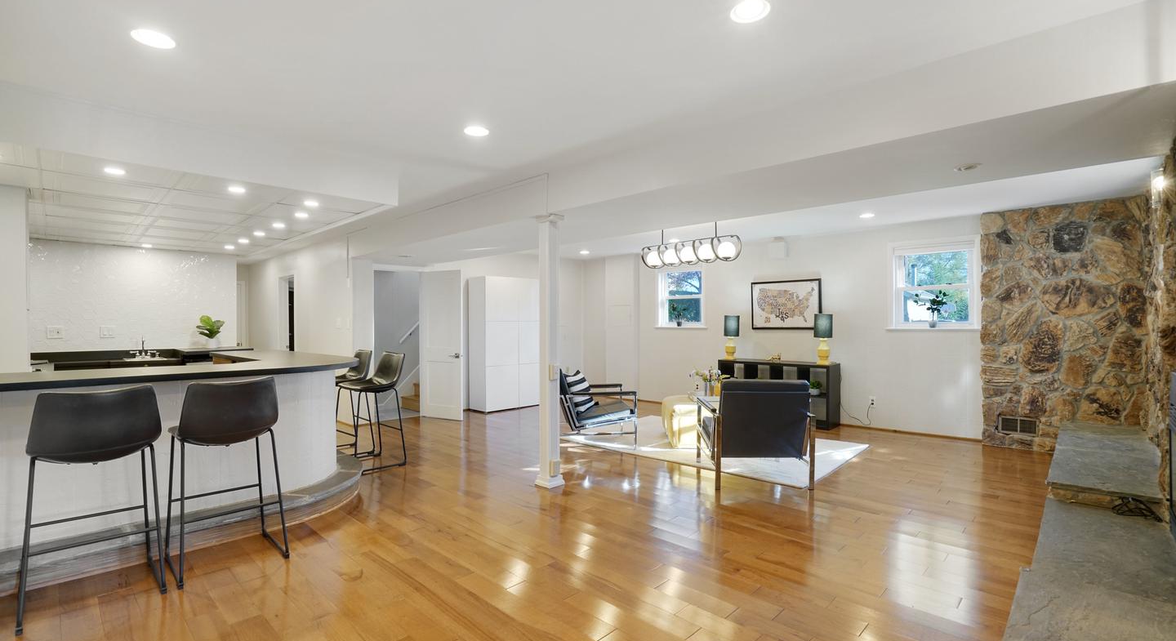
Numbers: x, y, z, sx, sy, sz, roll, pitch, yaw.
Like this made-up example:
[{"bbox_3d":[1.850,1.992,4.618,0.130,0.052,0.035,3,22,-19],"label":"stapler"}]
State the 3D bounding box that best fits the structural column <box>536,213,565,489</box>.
[{"bbox_3d":[-0.313,0.244,4.211,0.170,2.150,0.170,-1,0,43],"label":"structural column"}]

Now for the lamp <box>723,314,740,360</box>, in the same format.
[{"bbox_3d":[2.006,0.233,7.340,0.230,0.620,0.230,-1,0,43],"label":"lamp"}]

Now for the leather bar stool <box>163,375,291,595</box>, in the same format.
[{"bbox_3d":[-2.018,0.817,2.916,0.490,1.010,0.480,-1,0,43],"label":"leather bar stool"}]

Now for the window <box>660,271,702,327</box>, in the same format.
[{"bbox_3d":[1.480,-0.345,8.212,0.840,0.950,0.120,-1,0,43],"label":"window"}]

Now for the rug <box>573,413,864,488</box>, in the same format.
[{"bbox_3d":[1.309,1.313,5.696,2.750,0.012,1.960,-1,0,43],"label":"rug"}]

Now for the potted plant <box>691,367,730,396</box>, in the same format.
[{"bbox_3d":[1.347,0.665,5.705,0.410,0.320,0.270,0,0,13],"label":"potted plant"}]

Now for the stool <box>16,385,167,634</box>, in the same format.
[{"bbox_3d":[-2.394,0.817,2.527,0.490,1.010,0.480,-1,0,43],"label":"stool"}]

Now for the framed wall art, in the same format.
[{"bbox_3d":[2.666,-0.201,7.051,0.950,0.665,0.030,-1,0,43],"label":"framed wall art"}]

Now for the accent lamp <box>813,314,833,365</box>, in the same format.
[{"bbox_3d":[2.901,0.224,6.451,0.235,0.620,0.235,-1,0,43],"label":"accent lamp"}]

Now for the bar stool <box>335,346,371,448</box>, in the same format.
[{"bbox_3d":[-2.500,0.831,5.293,0.480,1.010,0.490,-1,0,43],"label":"bar stool"}]

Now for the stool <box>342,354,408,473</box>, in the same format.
[{"bbox_3d":[-2.031,0.826,4.828,0.480,1.010,0.490,-1,0,43],"label":"stool"}]

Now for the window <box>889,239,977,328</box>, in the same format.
[{"bbox_3d":[3.918,-0.395,5.936,0.870,1.020,0.120,-1,0,43],"label":"window"}]

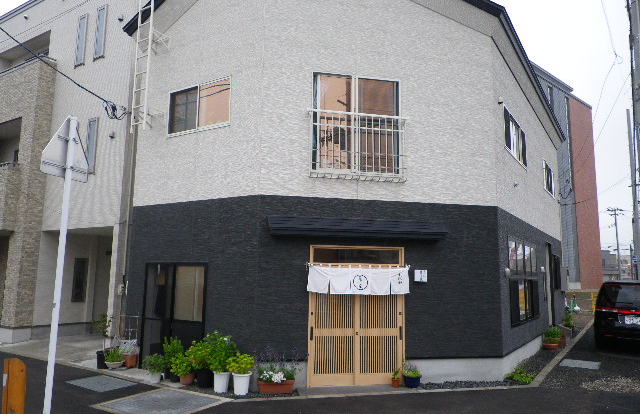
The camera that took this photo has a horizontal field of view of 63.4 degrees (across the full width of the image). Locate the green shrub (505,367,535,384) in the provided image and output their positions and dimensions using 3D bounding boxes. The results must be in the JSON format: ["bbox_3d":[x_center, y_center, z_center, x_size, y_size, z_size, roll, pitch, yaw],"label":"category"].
[{"bbox_3d":[3.612,3.060,9.387,0.450,0.220,0.520,-4,-9,31],"label":"green shrub"}]

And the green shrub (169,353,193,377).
[{"bbox_3d":[-2.247,2.574,8.464,0.378,0.349,0.378,3,-8,-13],"label":"green shrub"}]

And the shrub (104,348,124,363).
[{"bbox_3d":[-3.817,2.784,9.709,0.350,0.292,0.350,4,-8,-20],"label":"shrub"}]

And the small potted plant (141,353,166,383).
[{"bbox_3d":[-2.843,2.756,8.869,0.414,0.469,0.406,3,-8,-17],"label":"small potted plant"}]

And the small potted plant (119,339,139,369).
[{"bbox_3d":[-3.601,2.782,9.809,0.356,0.493,0.356,4,-8,-19],"label":"small potted plant"}]

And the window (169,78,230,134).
[{"bbox_3d":[-2.327,-1.907,9.954,1.643,0.928,0.120,-4,-9,32],"label":"window"}]

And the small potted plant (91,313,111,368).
[{"bbox_3d":[-4.272,2.625,10.160,0.426,1.030,0.373,4,-9,-22],"label":"small potted plant"}]

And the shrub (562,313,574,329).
[{"bbox_3d":[8.256,3.804,17.200,0.400,0.530,0.400,-4,-9,31],"label":"shrub"}]

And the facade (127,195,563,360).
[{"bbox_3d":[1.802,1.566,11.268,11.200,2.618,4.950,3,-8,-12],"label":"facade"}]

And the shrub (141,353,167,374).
[{"bbox_3d":[-2.728,2.590,8.542,0.393,0.336,0.393,3,-8,-17],"label":"shrub"}]

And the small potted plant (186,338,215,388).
[{"bbox_3d":[-1.990,2.583,8.607,0.425,0.758,0.395,3,-8,-12],"label":"small potted plant"}]

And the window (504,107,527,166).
[{"bbox_3d":[4.195,-1.414,11.061,0.120,0.859,2.371,-4,-9,31],"label":"window"}]

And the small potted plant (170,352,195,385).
[{"bbox_3d":[-2.217,2.629,8.464,0.395,0.487,0.395,3,-8,-13],"label":"small potted plant"}]

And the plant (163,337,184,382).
[{"bbox_3d":[-2.458,2.550,8.701,0.339,0.697,0.339,3,-8,-15],"label":"plant"}]

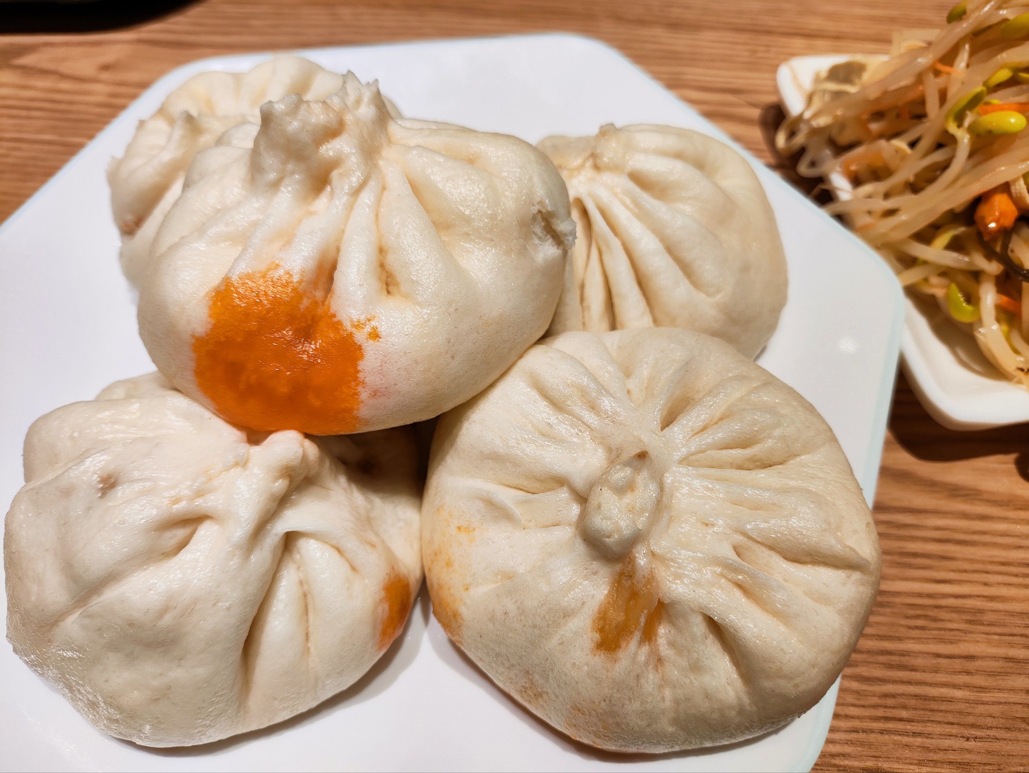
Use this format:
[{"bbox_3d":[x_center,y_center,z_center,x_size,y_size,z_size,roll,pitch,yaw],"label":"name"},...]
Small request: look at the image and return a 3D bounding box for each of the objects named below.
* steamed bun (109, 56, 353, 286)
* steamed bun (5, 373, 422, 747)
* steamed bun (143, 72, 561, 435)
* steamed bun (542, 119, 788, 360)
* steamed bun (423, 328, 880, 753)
[{"bbox_3d":[-0.067,-0.056,0.196,0.080,0.052,0.077,1,59,-1],"label":"steamed bun"},{"bbox_3d":[-0.058,0.030,0.147,0.080,0.048,0.080,6,56,-9],"label":"steamed bun"},{"bbox_3d":[-0.034,-0.029,0.158,0.091,0.066,0.086,0,44,0],"label":"steamed bun"},{"bbox_3d":[0.032,-0.035,0.183,0.074,0.055,0.069,-3,54,4],"label":"steamed bun"},{"bbox_3d":[0.027,0.027,0.147,0.092,0.053,0.086,-1,62,2],"label":"steamed bun"}]

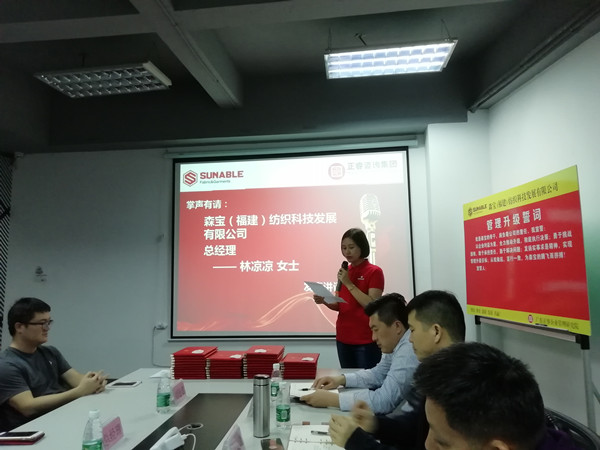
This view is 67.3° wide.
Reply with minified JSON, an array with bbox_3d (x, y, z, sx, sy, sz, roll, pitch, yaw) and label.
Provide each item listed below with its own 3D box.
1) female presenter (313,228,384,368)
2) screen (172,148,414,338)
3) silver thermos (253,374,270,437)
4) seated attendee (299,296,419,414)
[{"bbox_3d":[0.373,0.841,3.135,0.460,1.640,0.460,3,-7,-40],"label":"female presenter"},{"bbox_3d":[-0.113,0.198,4.745,2.545,1.922,0.040,-2,-5,6],"label":"screen"},{"bbox_3d":[-0.146,0.688,1.716,0.064,0.219,0.064,-2,-5,6],"label":"silver thermos"},{"bbox_3d":[0.387,0.934,2.024,0.750,1.245,0.520,-3,-5,11],"label":"seated attendee"}]

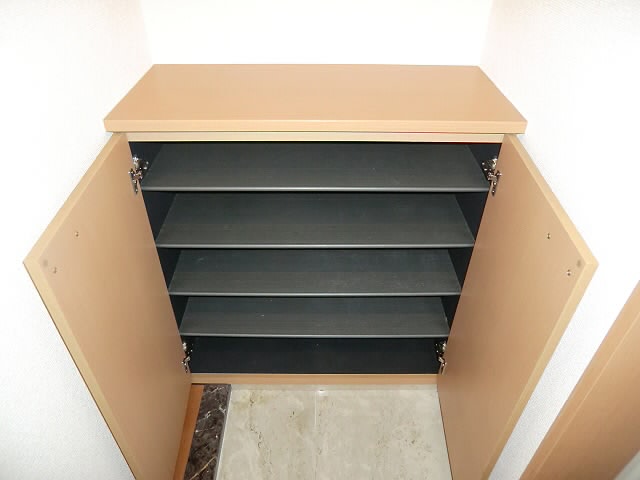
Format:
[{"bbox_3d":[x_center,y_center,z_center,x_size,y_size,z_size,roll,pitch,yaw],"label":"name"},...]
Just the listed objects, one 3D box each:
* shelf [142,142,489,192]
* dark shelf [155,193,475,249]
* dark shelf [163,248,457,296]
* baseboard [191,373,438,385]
[{"bbox_3d":[-0.011,-0.227,1.237,0.875,0.017,0.350,0,38,0],"label":"shelf"},{"bbox_3d":[-0.013,-0.088,1.344,0.875,0.017,0.350,0,38,0],"label":"dark shelf"},{"bbox_3d":[-0.014,0.054,1.454,0.875,0.017,0.350,0,38,0],"label":"dark shelf"},{"bbox_3d":[-0.016,0.483,1.570,0.879,0.058,0.020,0,38,0],"label":"baseboard"}]

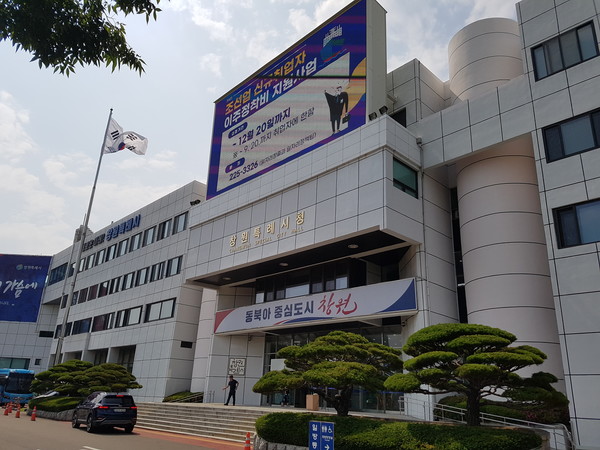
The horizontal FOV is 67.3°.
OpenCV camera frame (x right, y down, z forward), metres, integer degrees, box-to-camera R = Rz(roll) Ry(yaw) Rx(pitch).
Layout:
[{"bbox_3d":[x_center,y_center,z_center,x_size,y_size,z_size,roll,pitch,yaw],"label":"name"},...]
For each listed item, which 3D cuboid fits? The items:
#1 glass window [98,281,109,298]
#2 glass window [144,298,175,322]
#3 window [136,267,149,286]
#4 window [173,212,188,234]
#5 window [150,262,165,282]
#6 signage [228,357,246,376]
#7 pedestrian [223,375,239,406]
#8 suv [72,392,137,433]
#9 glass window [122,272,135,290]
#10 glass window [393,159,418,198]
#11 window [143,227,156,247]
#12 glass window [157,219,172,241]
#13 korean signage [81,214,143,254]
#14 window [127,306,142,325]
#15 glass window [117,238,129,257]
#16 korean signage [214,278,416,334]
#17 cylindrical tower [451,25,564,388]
[{"bbox_3d":[-21.689,7.211,50.170,0.150,1.650,2.482,22,-28,-40],"label":"glass window"},{"bbox_3d":[-11.414,7.011,36.811,0.150,1.540,5.000,22,-28,-40],"label":"glass window"},{"bbox_3d":[-15.262,5.128,43.962,0.150,1.606,2.438,22,-28,-40],"label":"window"},{"bbox_3d":[-10.204,-0.103,38.577,0.150,1.630,2.200,22,-28,-40],"label":"window"},{"bbox_3d":[-12.292,4.100,39.051,0.150,1.570,2.310,22,-28,-40],"label":"window"},{"bbox_3d":[-4.430,10.066,31.948,1.234,1.183,0.080,2,-21,1],"label":"signage"},{"bbox_3d":[-4.284,10.257,27.900,0.850,1.730,0.550,14,-24,-27],"label":"pedestrian"},{"bbox_3d":[-9.415,8.901,21.609,1.880,1.680,4.700,17,-25,-32],"label":"suv"},{"bbox_3d":[-17.383,5.806,46.015,0.150,1.621,2.453,22,-28,-40],"label":"glass window"},{"bbox_3d":[4.909,-2.134,20.989,2.100,1.500,0.150,22,-28,-40],"label":"glass window"},{"bbox_3d":[-15.039,1.235,45.436,0.150,1.796,2.409,22,-28,-40],"label":"window"},{"bbox_3d":[-12.968,0.560,43.437,0.150,1.781,2.482,22,-28,-40],"label":"glass window"},{"bbox_3d":[-23.057,1.366,53.991,0.250,1.431,17.082,22,-28,-40],"label":"korean signage"},{"bbox_3d":[-15.573,8.669,42.742,0.150,1.694,2.891,22,-28,-40],"label":"window"},{"bbox_3d":[-19.358,2.597,49.625,0.150,1.781,2.482,22,-28,-40],"label":"glass window"},{"bbox_3d":[-0.250,4.850,25.214,0.250,1.470,15.500,22,-28,-40],"label":"korean signage"},{"bbox_3d":[10.349,-0.959,22.967,4.205,20.688,4.205,3,-21,1],"label":"cylindrical tower"}]

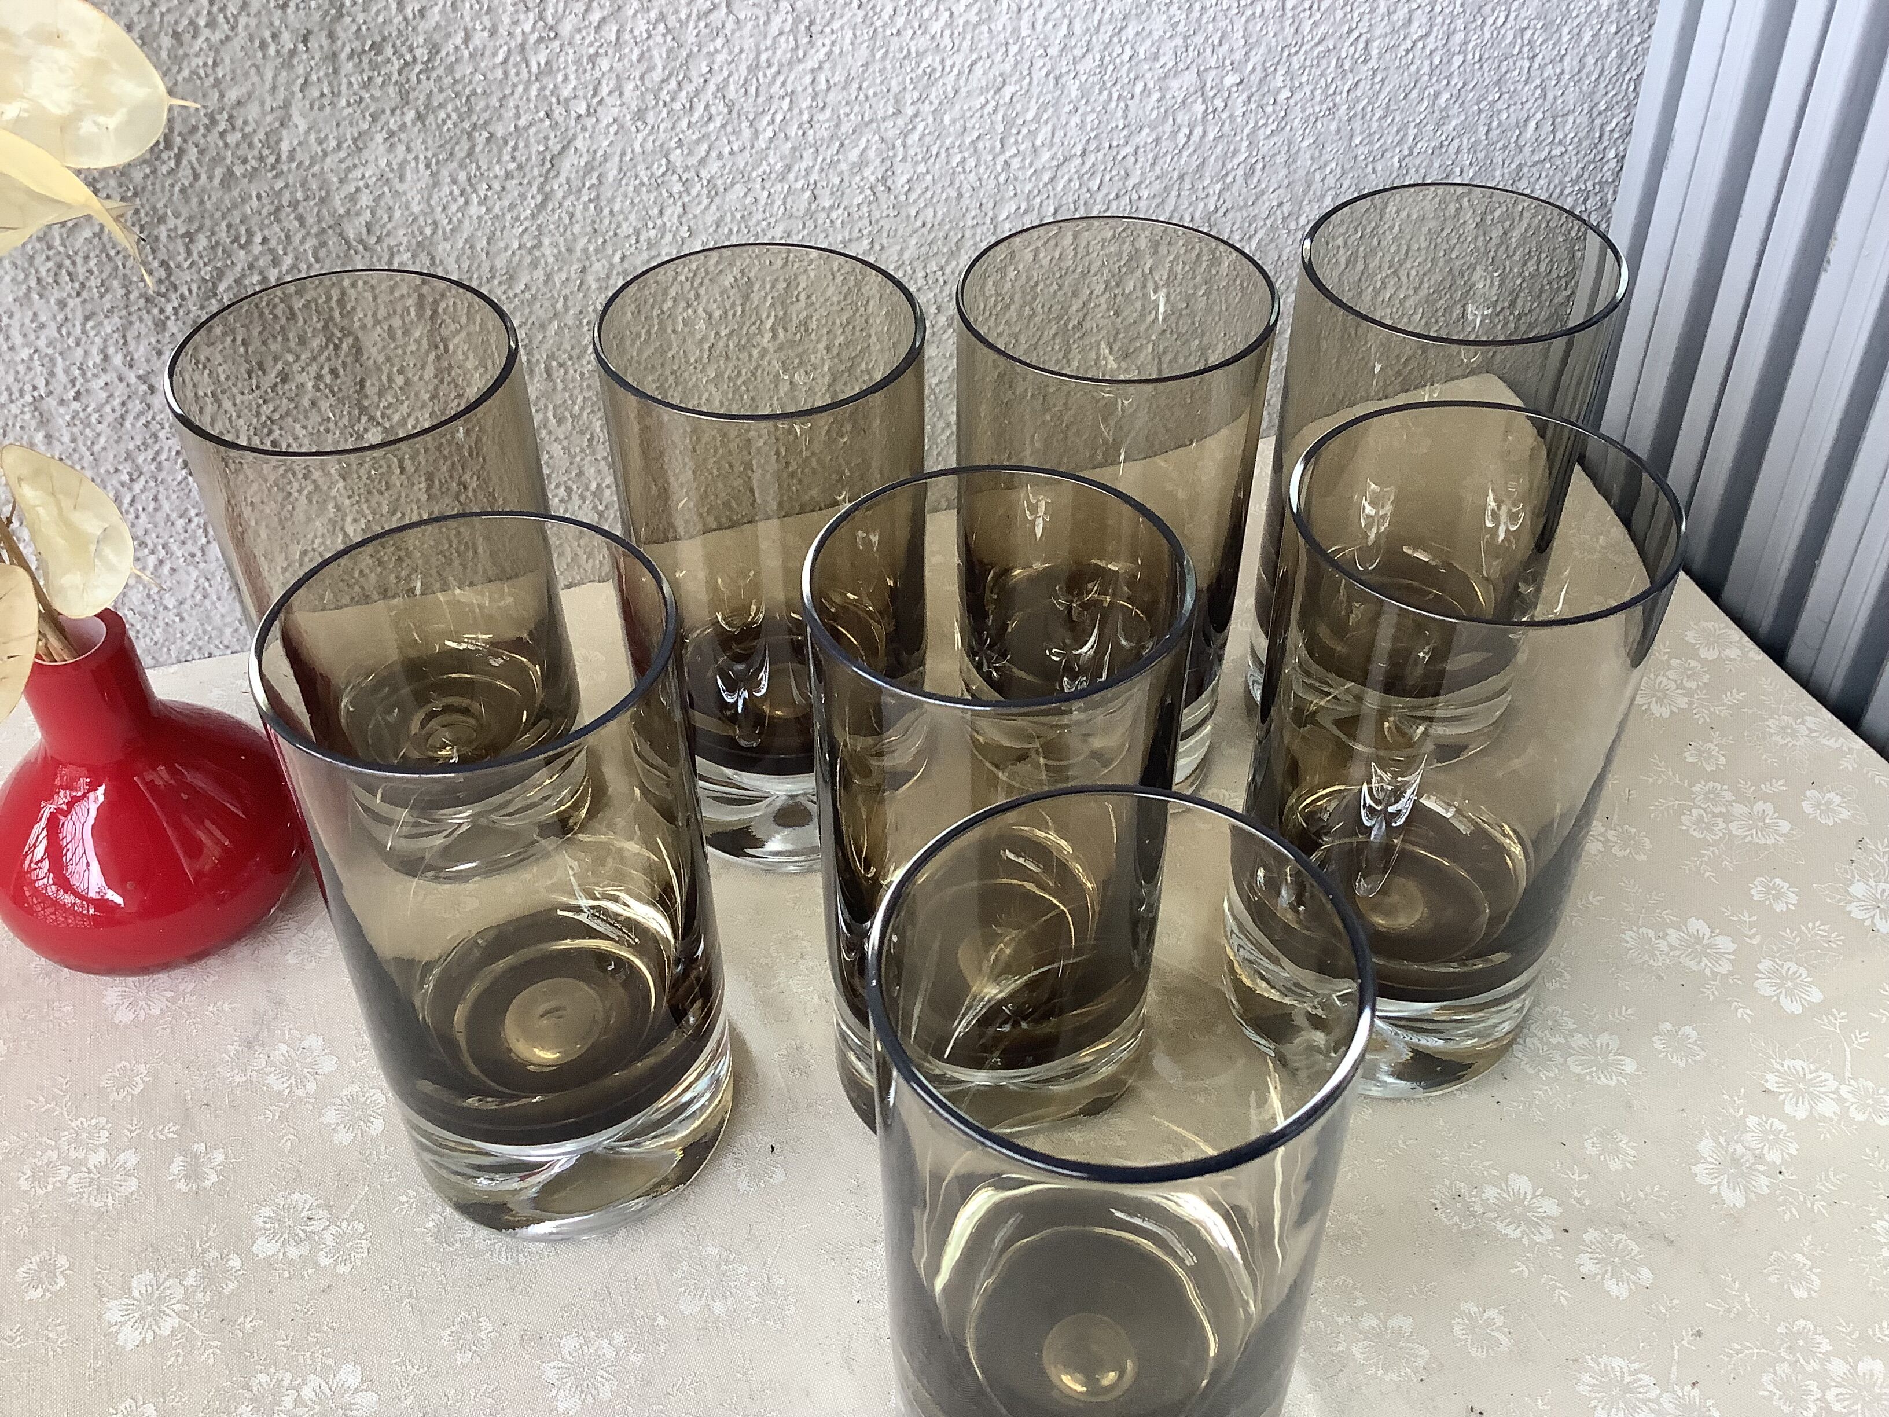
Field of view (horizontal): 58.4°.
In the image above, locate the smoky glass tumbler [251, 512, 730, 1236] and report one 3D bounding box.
[{"bbox_3d":[-0.081,0.040,0.334,0.071,0.141,0.071,0,42,0],"label":"smoky glass tumbler"}]

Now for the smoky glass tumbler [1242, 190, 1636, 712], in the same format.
[{"bbox_3d":[0.118,-0.049,0.429,0.071,0.141,0.071,0,42,0],"label":"smoky glass tumbler"}]

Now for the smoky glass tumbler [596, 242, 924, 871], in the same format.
[{"bbox_3d":[-0.039,-0.030,0.410,0.071,0.141,0.071,0,42,0],"label":"smoky glass tumbler"}]

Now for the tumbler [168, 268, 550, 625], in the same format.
[{"bbox_3d":[-0.125,-0.022,0.401,0.071,0.141,0.071,0,42,0],"label":"tumbler"}]

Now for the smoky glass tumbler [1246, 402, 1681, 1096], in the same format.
[{"bbox_3d":[0.100,0.015,0.360,0.071,0.141,0.071,0,42,0],"label":"smoky glass tumbler"}]

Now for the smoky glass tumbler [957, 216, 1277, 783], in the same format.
[{"bbox_3d":[0.038,-0.039,0.419,0.071,0.141,0.071,0,42,0],"label":"smoky glass tumbler"}]

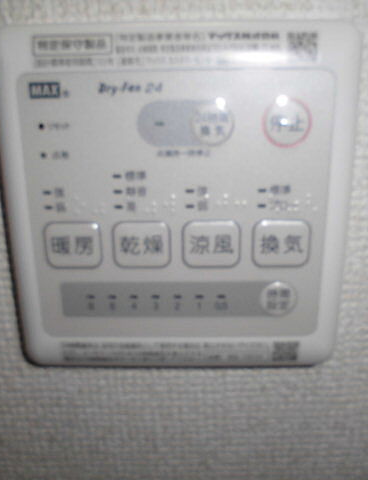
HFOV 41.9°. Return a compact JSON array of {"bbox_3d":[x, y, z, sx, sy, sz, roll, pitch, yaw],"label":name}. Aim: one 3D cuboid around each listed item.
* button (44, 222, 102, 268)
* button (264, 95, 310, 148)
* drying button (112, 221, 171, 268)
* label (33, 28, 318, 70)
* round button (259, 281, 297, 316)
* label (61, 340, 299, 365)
[{"bbox_3d":[-0.039,0.002,0.169,0.020,0.018,0.002,0,16,1],"label":"button"},{"bbox_3d":[0.034,-0.038,0.156,0.016,0.016,0.002,0,16,1],"label":"button"},{"bbox_3d":[-0.015,0.002,0.168,0.020,0.018,0.002,0,16,1],"label":"drying button"},{"bbox_3d":[-0.003,-0.059,0.150,0.090,0.011,0.001,0,16,1],"label":"label"},{"bbox_3d":[0.034,0.021,0.173,0.014,0.014,0.002,0,16,1],"label":"round button"},{"bbox_3d":[-0.001,0.042,0.180,0.089,0.009,0.001,0,16,1],"label":"label"}]

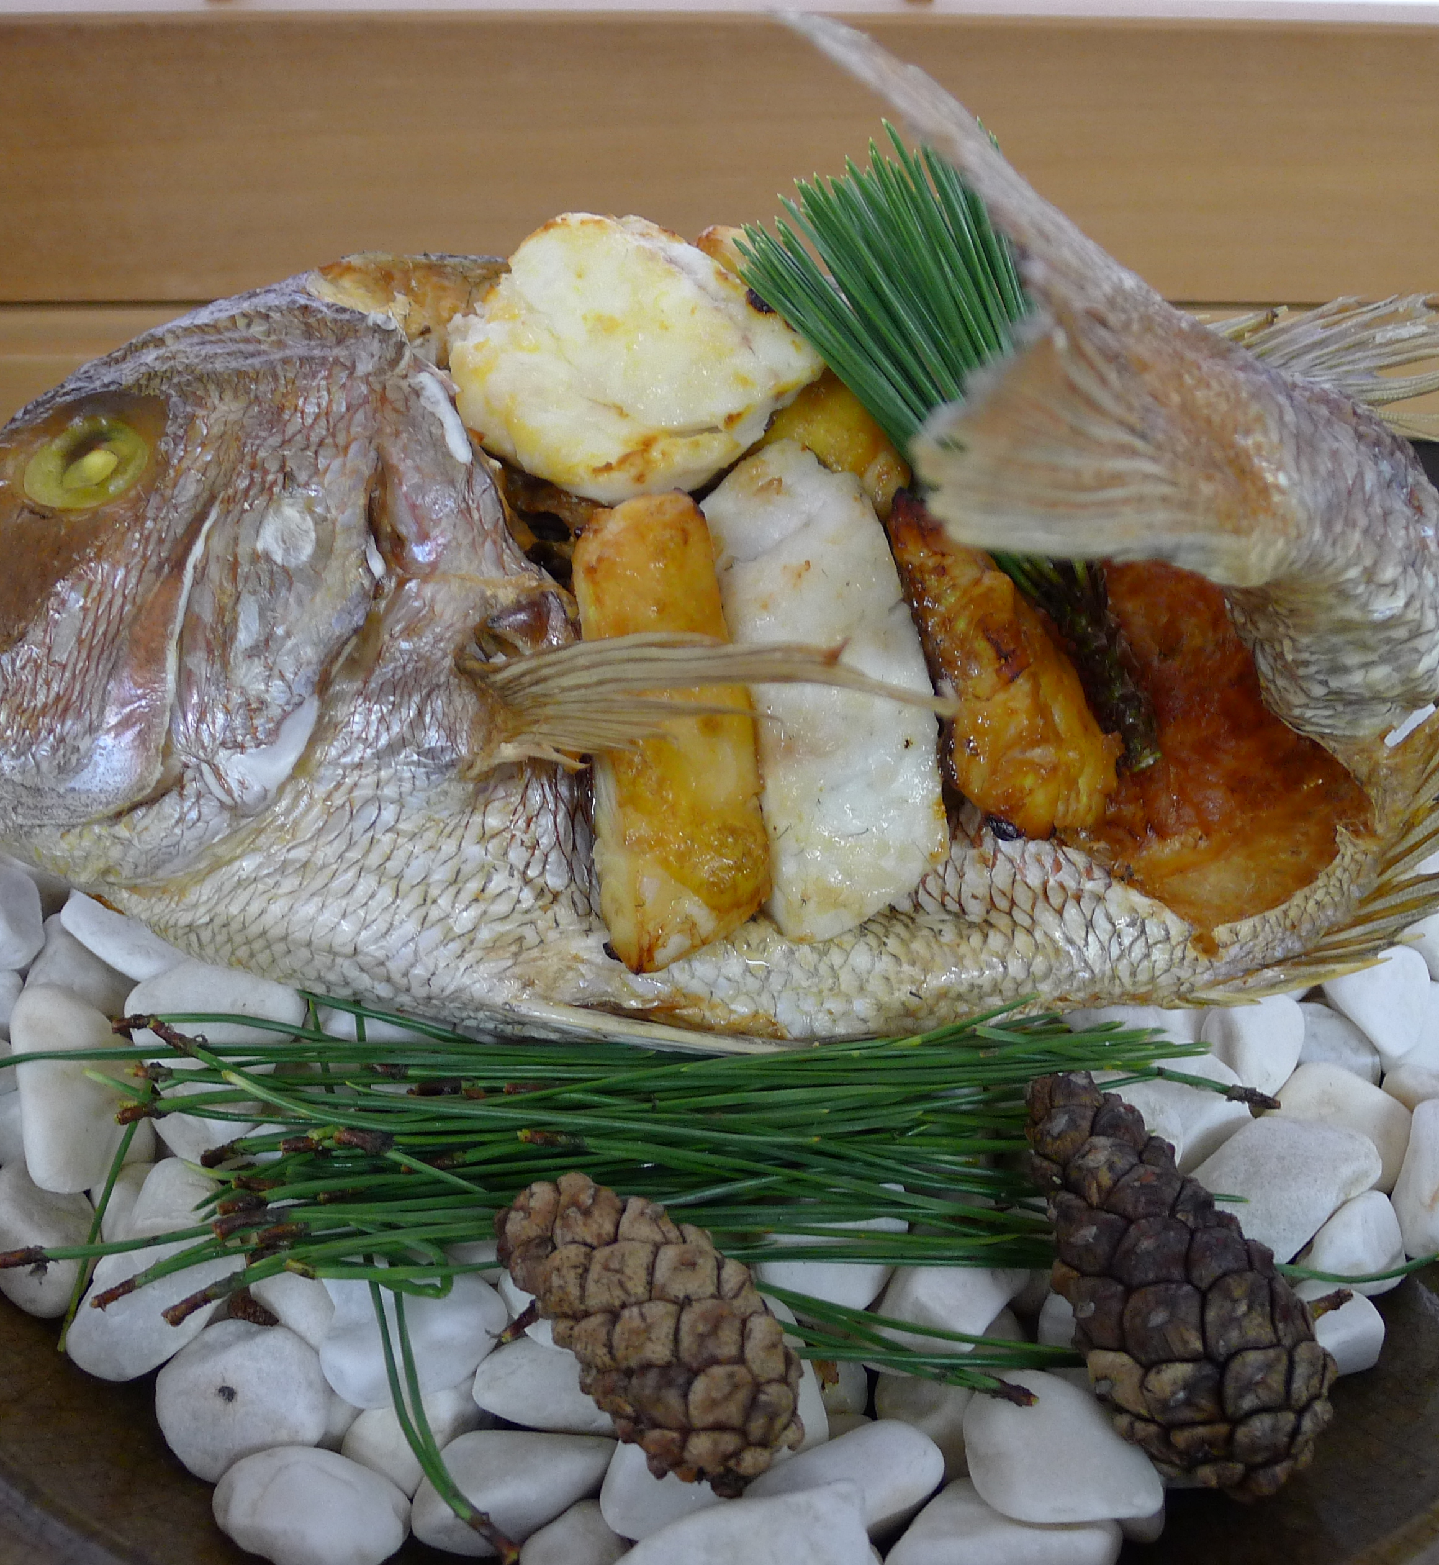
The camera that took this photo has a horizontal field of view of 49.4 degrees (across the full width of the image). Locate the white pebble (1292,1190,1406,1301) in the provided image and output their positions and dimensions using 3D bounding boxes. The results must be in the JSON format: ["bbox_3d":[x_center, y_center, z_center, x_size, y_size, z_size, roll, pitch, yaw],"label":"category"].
[{"bbox_3d":[0.104,0.076,0.258,0.018,0.013,0.019,20,43,20],"label":"white pebble"}]

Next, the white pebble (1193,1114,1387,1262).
[{"bbox_3d":[0.080,0.058,0.224,0.034,0.013,0.022,-15,42,-19],"label":"white pebble"}]

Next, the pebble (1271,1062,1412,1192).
[{"bbox_3d":[0.102,0.056,0.255,0.022,0.016,0.027,28,46,28],"label":"pebble"}]

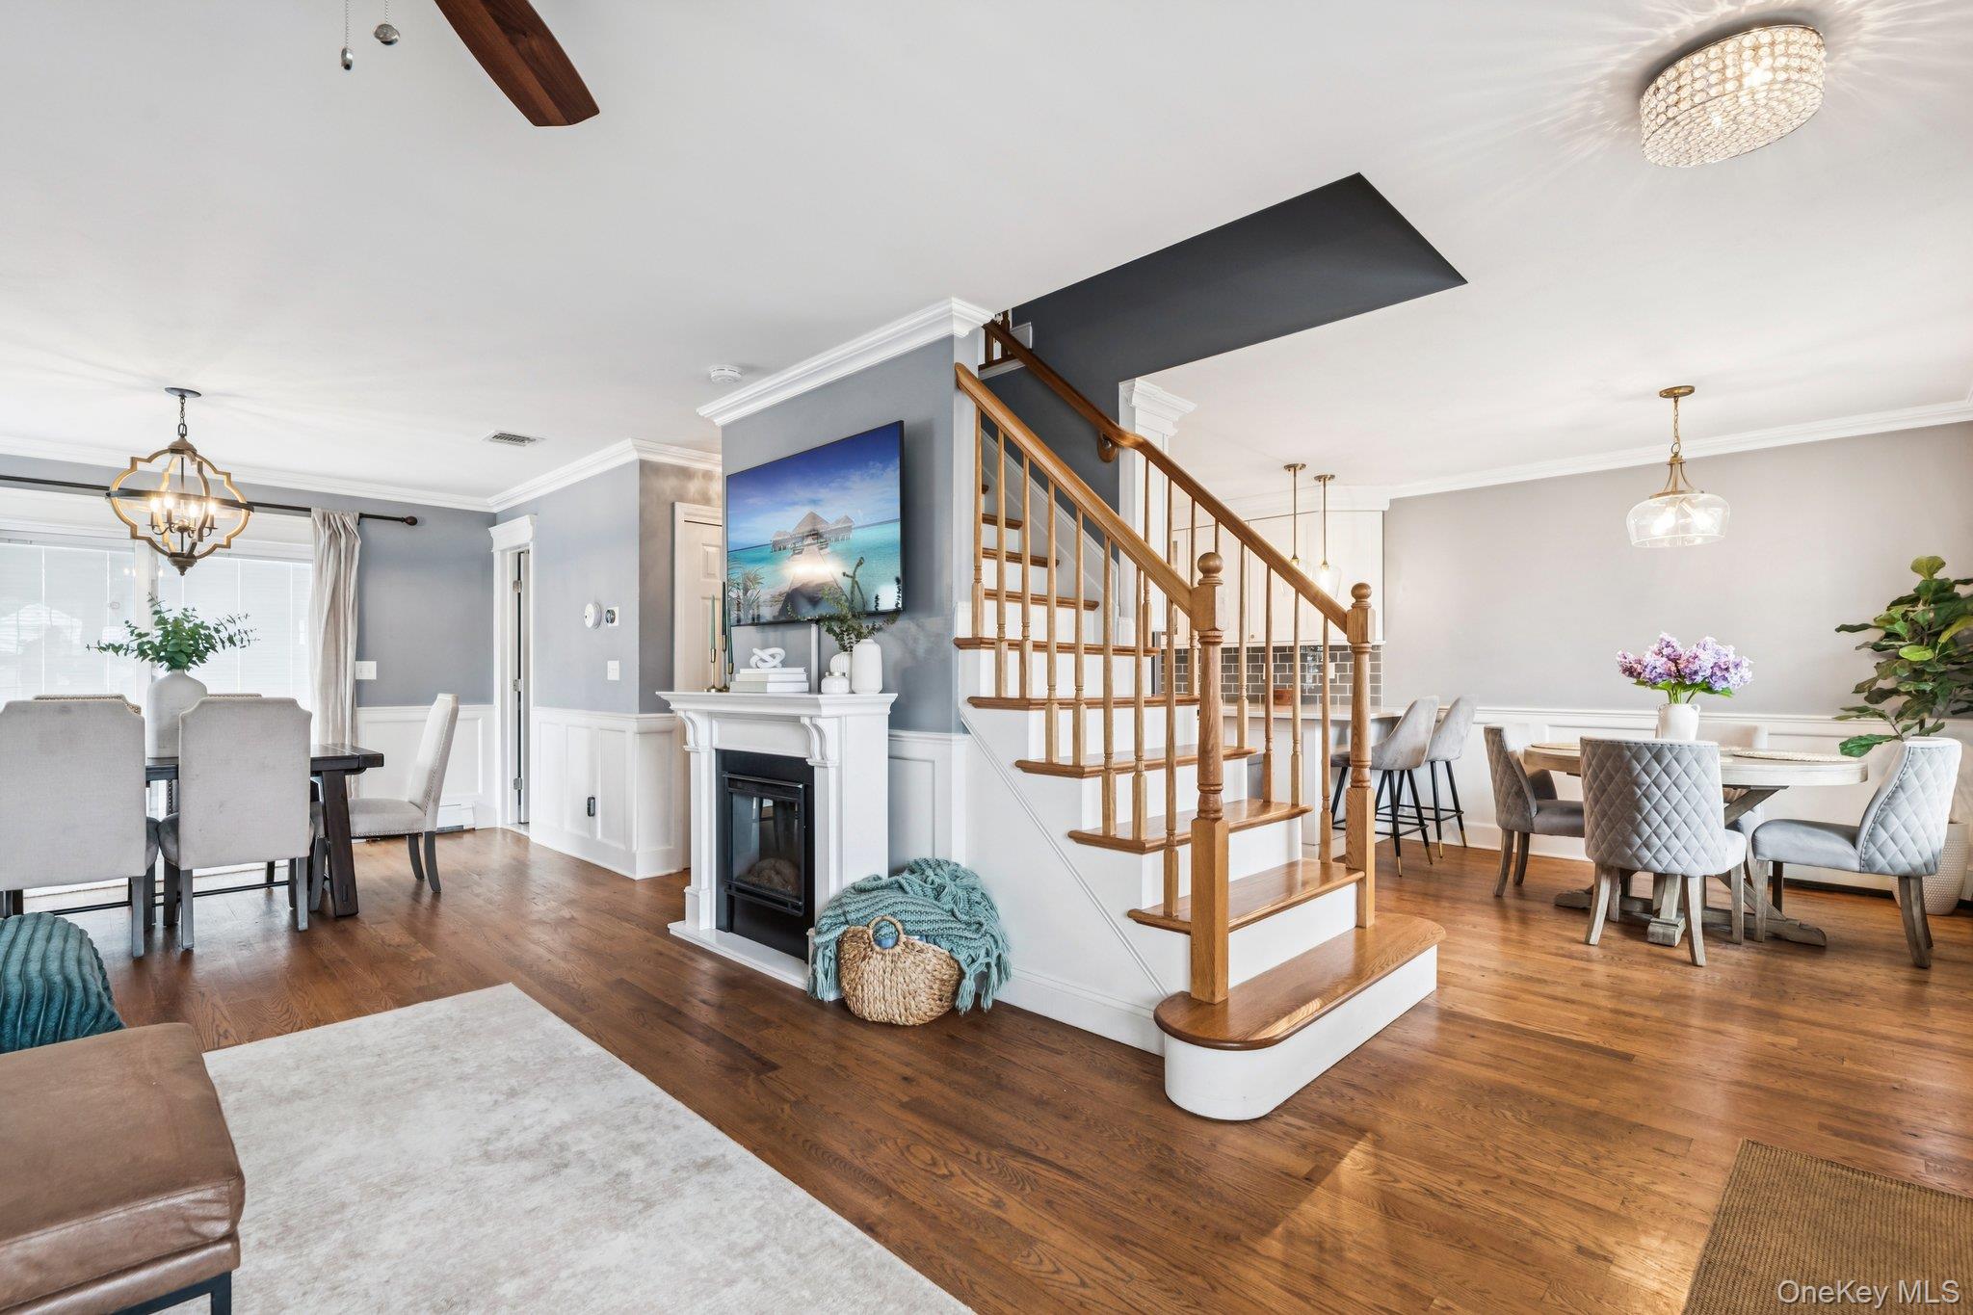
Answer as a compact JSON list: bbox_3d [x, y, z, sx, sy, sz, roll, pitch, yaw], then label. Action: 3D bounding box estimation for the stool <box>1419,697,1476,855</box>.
[{"bbox_3d":[2.833,0.740,5.625,0.530,0.980,0.470,-1,-1,44],"label":"stool"}]

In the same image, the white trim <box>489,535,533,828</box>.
[{"bbox_3d":[-3.419,0.156,6.290,0.870,2.220,0.130,-1,-1,44],"label":"white trim"}]

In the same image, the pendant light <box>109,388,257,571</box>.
[{"bbox_3d":[-3.653,-0.786,3.979,0.490,0.830,0.490,-1,-1,44],"label":"pendant light"}]

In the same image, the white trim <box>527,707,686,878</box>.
[{"bbox_3d":[-2.479,0.791,5.593,1.756,0.934,0.298,-1,-1,44],"label":"white trim"}]

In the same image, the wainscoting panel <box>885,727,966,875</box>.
[{"bbox_3d":[-0.232,0.743,3.195,0.407,0.937,0.079,-1,-1,44],"label":"wainscoting panel"}]

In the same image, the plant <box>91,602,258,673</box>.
[{"bbox_3d":[-3.724,-0.089,4.036,0.450,0.340,0.550,-1,-1,44],"label":"plant"}]

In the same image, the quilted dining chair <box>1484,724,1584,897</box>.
[{"bbox_3d":[2.897,0.782,4.419,0.590,0.868,0.516,-1,-1,44],"label":"quilted dining chair"}]

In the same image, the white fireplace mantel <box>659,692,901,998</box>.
[{"bbox_3d":[-0.899,0.683,3.596,1.260,1.074,0.357,-1,-1,44],"label":"white fireplace mantel"}]

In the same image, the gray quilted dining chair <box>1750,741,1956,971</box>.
[{"bbox_3d":[3.558,0.754,3.620,0.605,0.860,0.485,-1,-1,44],"label":"gray quilted dining chair"}]

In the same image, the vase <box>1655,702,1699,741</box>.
[{"bbox_3d":[3.234,0.324,4.113,0.154,0.233,0.154,-1,-1,44],"label":"vase"}]

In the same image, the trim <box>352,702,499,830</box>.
[{"bbox_3d":[-4.004,0.810,6.267,0.050,0.930,0.883,-1,-1,44],"label":"trim"}]

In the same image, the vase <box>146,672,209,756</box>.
[{"bbox_3d":[-3.736,0.266,4.044,0.210,0.410,0.210,-1,-1,44],"label":"vase"}]

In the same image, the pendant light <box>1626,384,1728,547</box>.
[{"bbox_3d":[3.164,-0.885,4.021,0.360,0.725,0.360,-1,-1,44],"label":"pendant light"}]

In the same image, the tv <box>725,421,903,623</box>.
[{"bbox_3d":[-0.745,-0.511,3.719,1.255,0.705,0.055,-1,-1,44],"label":"tv"}]

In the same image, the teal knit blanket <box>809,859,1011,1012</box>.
[{"bbox_3d":[-0.223,0.930,3.008,0.640,0.480,0.400,0,-1,10],"label":"teal knit blanket"}]

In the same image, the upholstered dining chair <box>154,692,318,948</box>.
[{"bbox_3d":[-3.360,0.702,3.947,0.620,1.035,0.480,-1,-1,44],"label":"upholstered dining chair"}]

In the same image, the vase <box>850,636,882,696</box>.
[{"bbox_3d":[-0.449,0.034,3.292,0.112,0.204,0.112,0,-1,0],"label":"vase"}]

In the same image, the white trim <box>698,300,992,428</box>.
[{"bbox_3d":[-0.694,-1.174,3.698,1.815,0.077,0.203,-1,-1,44],"label":"white trim"}]

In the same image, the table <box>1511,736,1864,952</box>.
[{"bbox_3d":[3.147,0.817,3.967,1.210,0.750,1.210,-1,-1,44],"label":"table"}]

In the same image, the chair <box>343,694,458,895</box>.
[{"bbox_3d":[-3.204,0.729,4.623,0.486,1.035,0.615,-1,-1,44],"label":"chair"}]

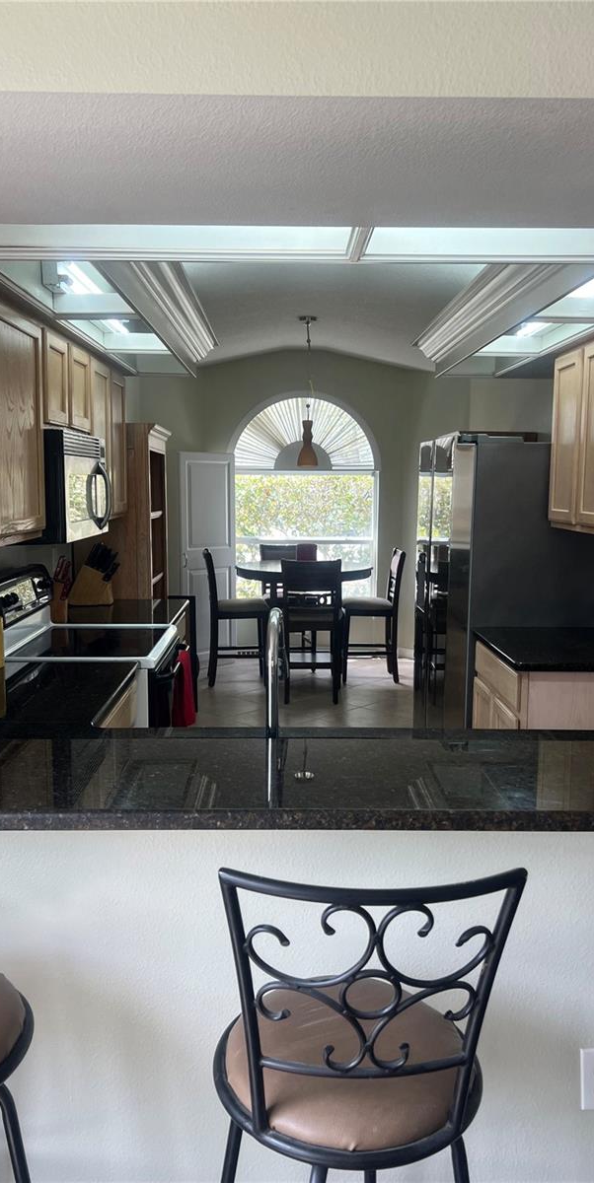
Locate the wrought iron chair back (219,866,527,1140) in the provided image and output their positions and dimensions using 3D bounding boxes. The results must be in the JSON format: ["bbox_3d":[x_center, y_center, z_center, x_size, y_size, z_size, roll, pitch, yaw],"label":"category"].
[{"bbox_3d":[0.091,0.553,1.155,0.390,0.400,0.110,0,7,-1],"label":"wrought iron chair back"}]

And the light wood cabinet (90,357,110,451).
[{"bbox_3d":[-1.056,-0.693,4.104,0.320,0.745,0.440,0,7,-1],"label":"light wood cabinet"}]

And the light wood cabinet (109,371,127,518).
[{"bbox_3d":[-1.076,-0.764,4.621,0.330,0.765,0.470,0,7,-1],"label":"light wood cabinet"}]

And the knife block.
[{"bbox_3d":[-1.072,-0.040,4.664,0.220,0.213,0.105,0,7,-1],"label":"knife block"}]

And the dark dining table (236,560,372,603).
[{"bbox_3d":[0.054,0.262,6.920,1.060,0.914,1.060,0,7,-1],"label":"dark dining table"}]

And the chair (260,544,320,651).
[{"bbox_3d":[-0.081,0.139,7.466,0.430,1.030,0.520,0,7,2],"label":"chair"}]

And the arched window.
[{"bbox_3d":[0.071,-0.825,7.841,1.280,1.760,0.100,0,7,-1],"label":"arched window"}]

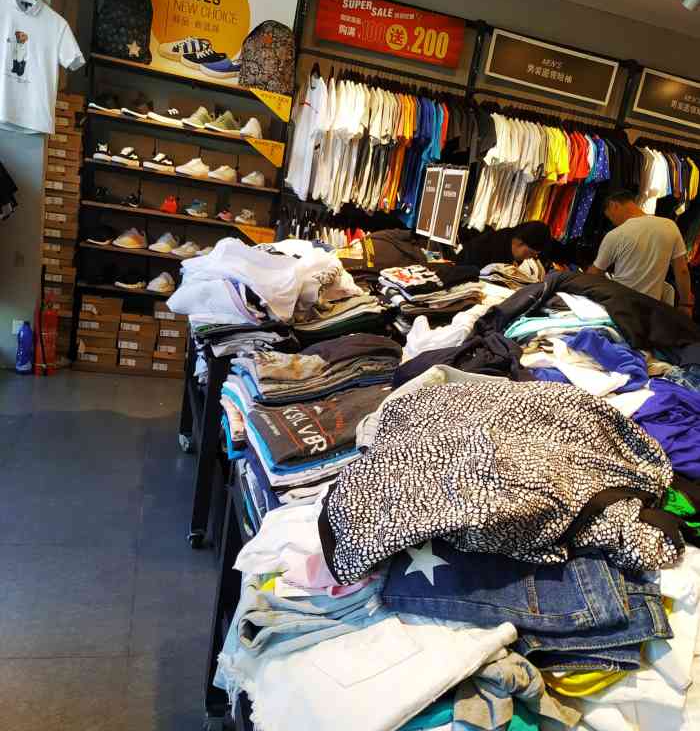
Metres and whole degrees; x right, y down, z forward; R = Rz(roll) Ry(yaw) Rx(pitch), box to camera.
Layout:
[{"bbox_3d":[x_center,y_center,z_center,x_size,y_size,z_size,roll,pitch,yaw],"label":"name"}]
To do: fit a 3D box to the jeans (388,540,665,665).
[{"bbox_3d":[0.229,0.322,0.969,0.390,0.100,0.270,7,15,-9],"label":"jeans"}]

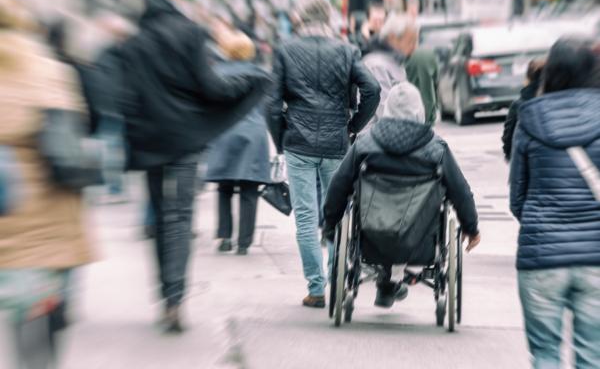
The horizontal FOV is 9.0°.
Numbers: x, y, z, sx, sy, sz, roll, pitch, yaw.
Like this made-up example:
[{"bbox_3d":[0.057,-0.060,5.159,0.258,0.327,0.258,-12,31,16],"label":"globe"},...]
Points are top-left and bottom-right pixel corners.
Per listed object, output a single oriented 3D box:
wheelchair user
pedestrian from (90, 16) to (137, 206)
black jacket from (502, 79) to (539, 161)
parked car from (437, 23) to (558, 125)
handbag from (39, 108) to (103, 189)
[{"bbox_3d":[0.533,0.056,20.300,0.800,1.210,0.850,0,2,0],"label":"wheelchair user"},{"bbox_3d":[-1.675,-0.701,34.400,0.520,1.720,0.400,0,2,0],"label":"pedestrian"},{"bbox_3d":[1.433,-0.393,23.500,0.440,0.540,0.300,0,2,0],"label":"black jacket"},{"bbox_3d":[3.290,-1.720,61.500,1.830,1.500,4.650,0,2,-4],"label":"parked car"},{"bbox_3d":[-0.895,-0.137,15.000,0.280,0.310,0.150,-1,3,-20],"label":"handbag"}]

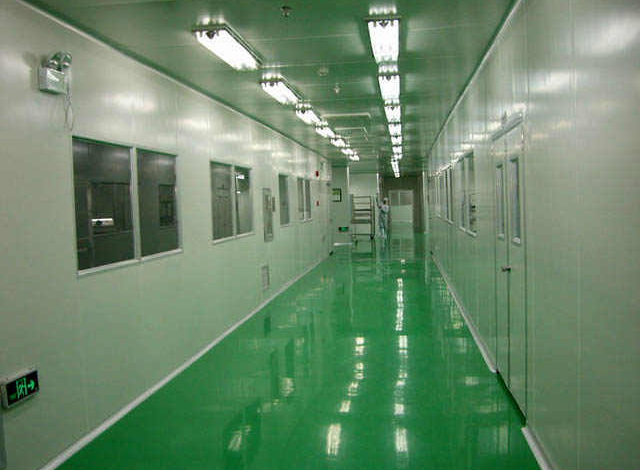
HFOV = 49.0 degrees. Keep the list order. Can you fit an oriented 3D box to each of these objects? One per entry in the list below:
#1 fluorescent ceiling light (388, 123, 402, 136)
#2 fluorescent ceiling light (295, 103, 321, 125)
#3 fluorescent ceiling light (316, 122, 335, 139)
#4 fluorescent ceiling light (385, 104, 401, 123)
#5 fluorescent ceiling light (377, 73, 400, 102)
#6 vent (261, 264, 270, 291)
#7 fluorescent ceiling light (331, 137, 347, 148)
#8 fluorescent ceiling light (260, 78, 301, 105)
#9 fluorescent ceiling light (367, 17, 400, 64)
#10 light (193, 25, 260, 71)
[{"bbox_3d":[1.329,-1.860,12.360,0.250,0.100,1.270,-1,3,7],"label":"fluorescent ceiling light"},{"bbox_3d":[-0.141,-1.711,10.197,0.250,0.100,1.270,-1,3,7],"label":"fluorescent ceiling light"},{"bbox_3d":[0.129,-1.830,12.493,0.250,0.100,1.270,-1,3,7],"label":"fluorescent ceiling light"},{"bbox_3d":[1.058,-1.741,10.064,0.250,0.100,1.270,-1,3,7],"label":"fluorescent ceiling light"},{"bbox_3d":[0.787,-1.621,7.768,0.250,0.100,1.270,-1,3,7],"label":"fluorescent ceiling light"},{"bbox_3d":[-0.857,0.676,11.096,0.040,0.400,0.520,-1,3,7],"label":"vent"},{"bbox_3d":[0.400,-1.949,14.789,0.250,0.100,1.270,-1,3,7],"label":"fluorescent ceiling light"},{"bbox_3d":[-0.412,-1.591,7.901,0.250,0.100,1.270,-1,3,7],"label":"fluorescent ceiling light"},{"bbox_3d":[0.516,-1.502,5.472,0.250,0.100,1.270,-1,3,7],"label":"fluorescent ceiling light"},{"bbox_3d":[-0.683,-1.472,5.605,0.250,0.100,1.270,-1,3,7],"label":"light"}]

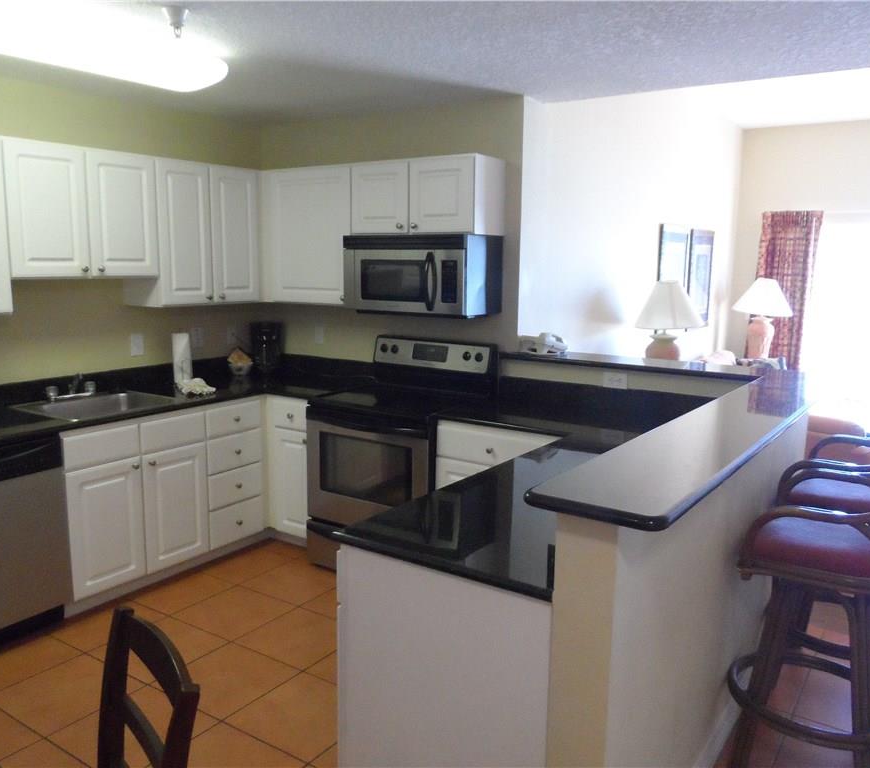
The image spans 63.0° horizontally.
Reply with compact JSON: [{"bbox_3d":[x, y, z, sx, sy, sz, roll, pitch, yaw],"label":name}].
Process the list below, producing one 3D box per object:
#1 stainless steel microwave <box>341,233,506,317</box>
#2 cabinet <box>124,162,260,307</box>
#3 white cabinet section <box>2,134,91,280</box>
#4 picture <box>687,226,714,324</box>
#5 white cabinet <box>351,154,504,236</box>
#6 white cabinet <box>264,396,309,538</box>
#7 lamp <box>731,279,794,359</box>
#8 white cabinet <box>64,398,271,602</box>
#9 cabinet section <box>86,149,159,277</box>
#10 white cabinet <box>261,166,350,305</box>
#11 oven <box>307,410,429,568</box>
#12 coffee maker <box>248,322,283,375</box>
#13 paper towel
[{"bbox_3d":[-0.061,-0.567,3.691,0.771,0.396,0.381,7,11,35],"label":"stainless steel microwave"},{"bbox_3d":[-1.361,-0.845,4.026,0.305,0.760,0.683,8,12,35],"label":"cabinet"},{"bbox_3d":[-1.864,-0.797,3.280,0.320,0.605,0.370,7,11,34],"label":"white cabinet section"},{"bbox_3d":[2.331,-0.933,6.235,0.030,0.812,0.690,7,11,35],"label":"picture"},{"bbox_3d":[-0.042,-0.979,3.762,0.760,0.374,0.305,7,12,31],"label":"white cabinet"},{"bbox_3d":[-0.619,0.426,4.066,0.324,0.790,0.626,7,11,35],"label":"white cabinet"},{"bbox_3d":[2.723,-0.504,5.896,0.497,0.751,0.497,7,11,35],"label":"lamp"},{"bbox_3d":[-1.494,0.490,3.624,0.633,0.790,1.106,7,11,35],"label":"white cabinet"},{"bbox_3d":[-1.657,-0.844,3.580,0.320,0.605,0.370,7,11,34],"label":"cabinet section"},{"bbox_3d":[-0.655,-0.861,4.165,0.674,0.760,0.305,7,12,31],"label":"white cabinet"},{"bbox_3d":[-0.181,0.489,3.737,0.777,0.964,0.670,7,11,35],"label":"oven"},{"bbox_3d":[-1.051,-0.234,4.467,0.200,0.325,0.250,-1,10,-11],"label":"coffee maker"},{"bbox_3d":[-1.348,-0.125,3.787,0.095,0.284,0.095,7,11,35],"label":"paper towel"}]

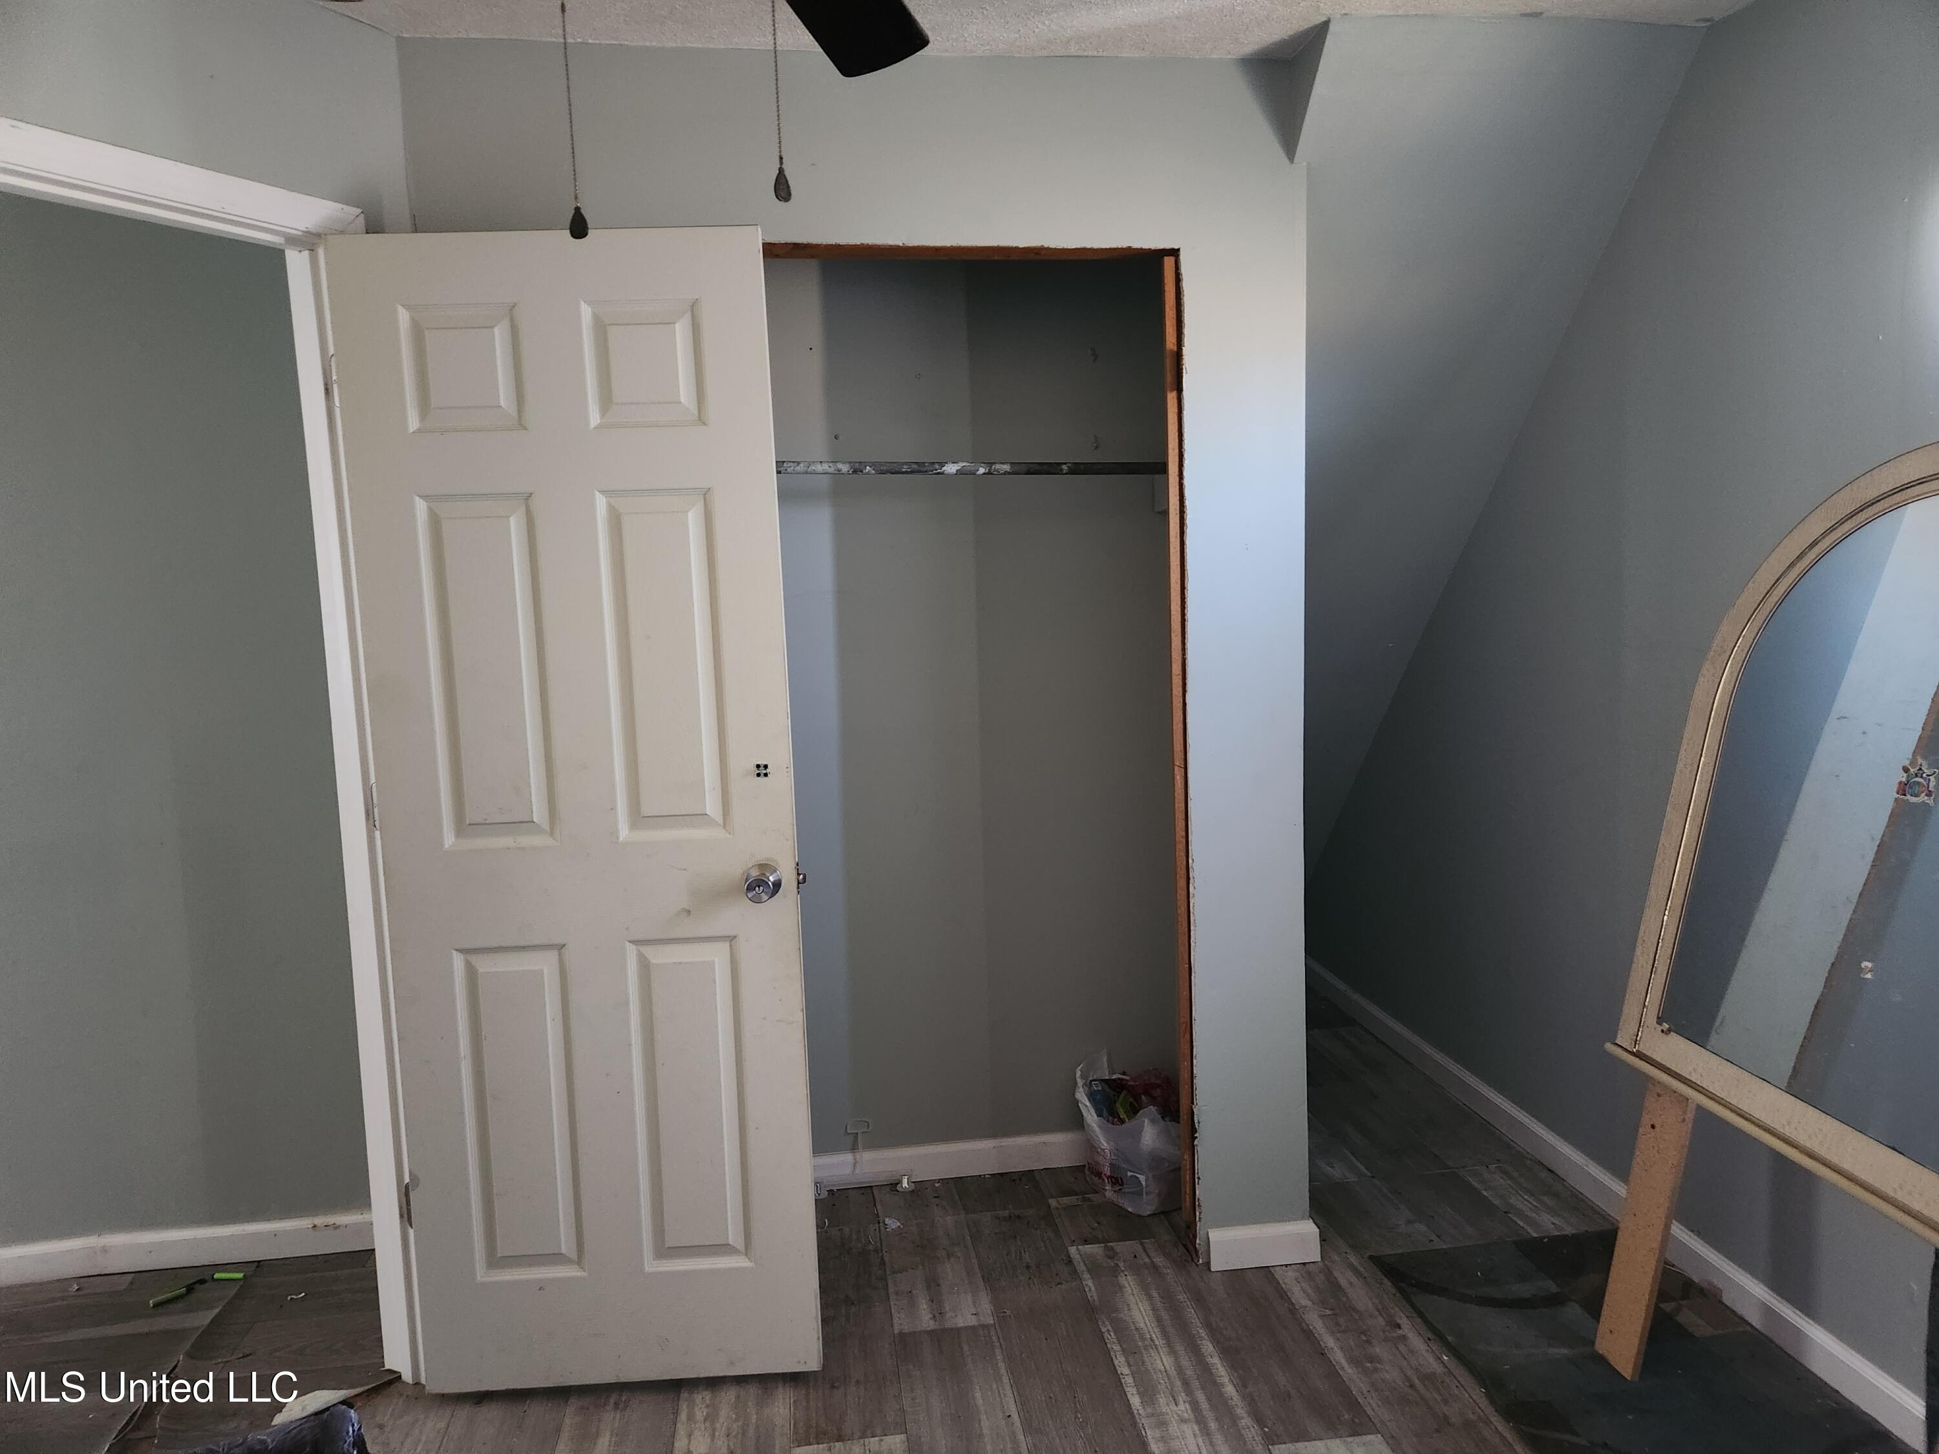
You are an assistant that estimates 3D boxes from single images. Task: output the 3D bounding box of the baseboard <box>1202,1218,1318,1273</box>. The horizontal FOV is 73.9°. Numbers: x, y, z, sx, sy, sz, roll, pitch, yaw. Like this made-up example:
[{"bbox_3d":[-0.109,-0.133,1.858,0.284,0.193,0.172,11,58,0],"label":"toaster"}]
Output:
[{"bbox_3d":[0.622,1.091,2.707,0.235,0.082,0.017,-3,6,-5],"label":"baseboard"}]

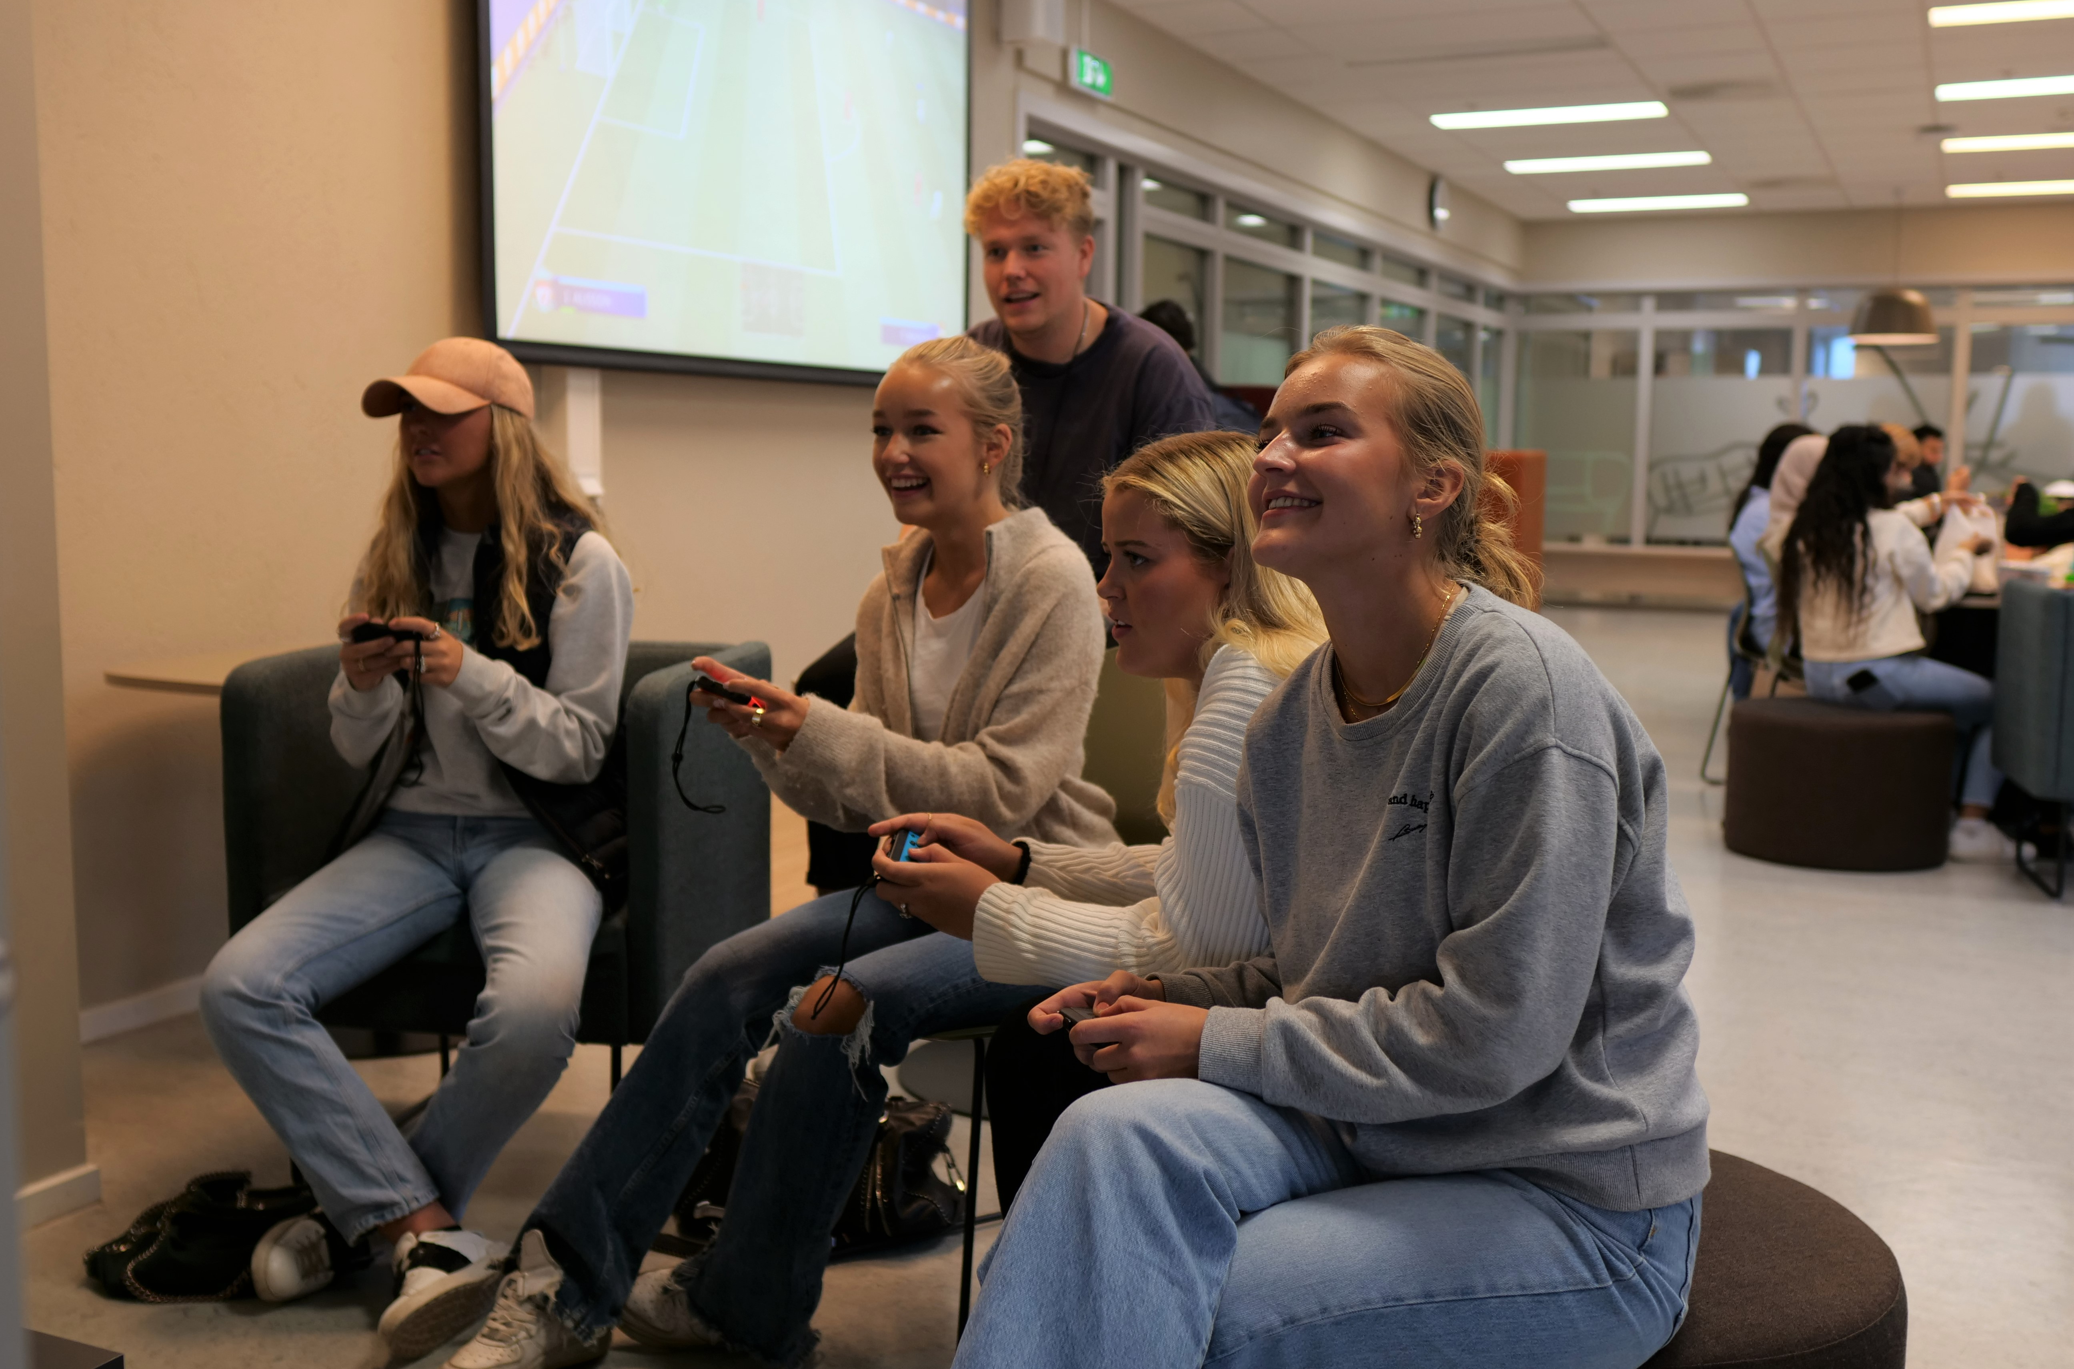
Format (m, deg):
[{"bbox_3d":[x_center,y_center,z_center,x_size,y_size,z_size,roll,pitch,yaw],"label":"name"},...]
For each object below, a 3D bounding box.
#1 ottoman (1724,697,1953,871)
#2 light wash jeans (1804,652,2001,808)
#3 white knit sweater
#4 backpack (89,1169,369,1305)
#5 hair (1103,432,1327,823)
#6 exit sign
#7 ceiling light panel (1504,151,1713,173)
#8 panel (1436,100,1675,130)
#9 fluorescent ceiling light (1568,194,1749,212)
[{"bbox_3d":[2.370,0.286,5.689,0.595,0.415,0.595,4,8,26],"label":"ottoman"},{"bbox_3d":[2.640,0.135,5.820,0.570,0.460,0.390,-2,8,-25],"label":"light wash jeans"},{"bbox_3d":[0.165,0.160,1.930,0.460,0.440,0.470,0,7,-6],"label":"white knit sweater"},{"bbox_3d":[-1.105,0.745,2.620,0.350,0.140,0.220,-1,7,-14],"label":"backpack"},{"bbox_3d":[0.183,-0.060,1.940,0.230,0.390,0.230,1,7,-3],"label":"hair"},{"bbox_3d":[0.204,-2.351,7.383,0.050,0.145,0.330,4,8,26],"label":"exit sign"},{"bbox_3d":[3.392,-3.113,11.437,1.180,0.050,0.300,4,8,26],"label":"ceiling light panel"},{"bbox_3d":[2.631,-2.934,9.878,1.180,0.050,0.300,4,8,26],"label":"panel"},{"bbox_3d":[4.256,-3.315,13.185,1.180,0.050,0.300,4,8,26],"label":"fluorescent ceiling light"}]

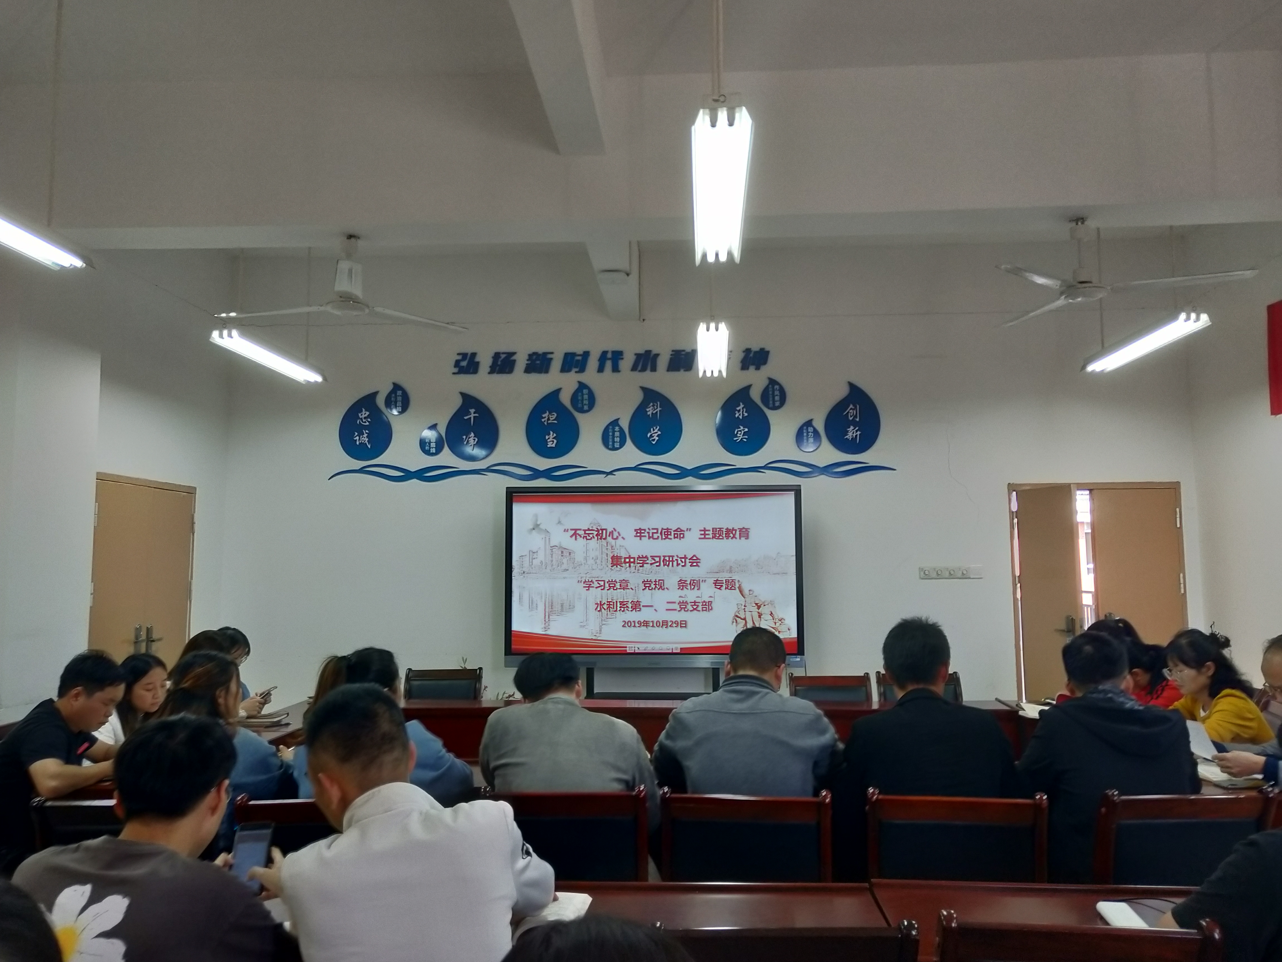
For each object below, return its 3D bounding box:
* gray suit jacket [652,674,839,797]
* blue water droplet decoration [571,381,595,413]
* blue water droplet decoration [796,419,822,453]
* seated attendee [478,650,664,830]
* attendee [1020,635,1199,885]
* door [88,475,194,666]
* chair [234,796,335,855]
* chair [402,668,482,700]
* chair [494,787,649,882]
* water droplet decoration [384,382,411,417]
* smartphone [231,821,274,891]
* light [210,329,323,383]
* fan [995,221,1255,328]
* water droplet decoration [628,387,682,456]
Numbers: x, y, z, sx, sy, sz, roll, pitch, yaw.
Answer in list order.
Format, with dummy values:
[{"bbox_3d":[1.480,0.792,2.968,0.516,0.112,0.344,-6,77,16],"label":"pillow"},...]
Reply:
[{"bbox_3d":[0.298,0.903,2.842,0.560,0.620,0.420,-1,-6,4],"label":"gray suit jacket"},{"bbox_3d":[-0.404,-0.585,6.482,0.181,0.233,0.020,-1,-5,4],"label":"blue water droplet decoration"},{"bbox_3d":[1.151,-0.311,6.347,0.179,0.239,0.020,-1,-5,4],"label":"blue water droplet decoration"},{"bbox_3d":[-0.208,1.152,2.907,0.550,1.214,0.760,-1,-5,4],"label":"seated attendee"},{"bbox_3d":[1.382,1.102,2.820,0.550,1.285,0.760,-1,-5,4],"label":"attendee"},{"bbox_3d":[-3.102,1.044,5.721,0.070,2.080,1.080,-1,-5,4],"label":"door"},{"bbox_3d":[-0.889,1.320,2.743,0.468,0.890,0.540,0,-6,-7],"label":"chair"},{"bbox_3d":[-1.212,1.587,5.480,0.468,0.890,0.540,0,-6,-2],"label":"chair"},{"bbox_3d":[-0.185,1.329,2.748,0.470,0.925,0.550,-1,-5,4],"label":"chair"},{"bbox_3d":[-1.762,-0.591,6.703,0.185,0.242,0.020,-1,-5,4],"label":"water droplet decoration"},{"bbox_3d":[-0.836,0.810,1.980,0.075,0.158,0.009,4,-31,-9],"label":"smartphone"},{"bbox_3d":[-2.210,-0.751,5.620,0.180,0.085,1.210,-1,-5,4],"label":"light"},{"bbox_3d":[1.930,-0.943,4.012,1.140,0.362,1.120,-1,-5,4],"label":"fan"},{"bbox_3d":[0.104,-0.421,6.560,0.387,0.498,0.020,-1,-5,4],"label":"water droplet decoration"}]

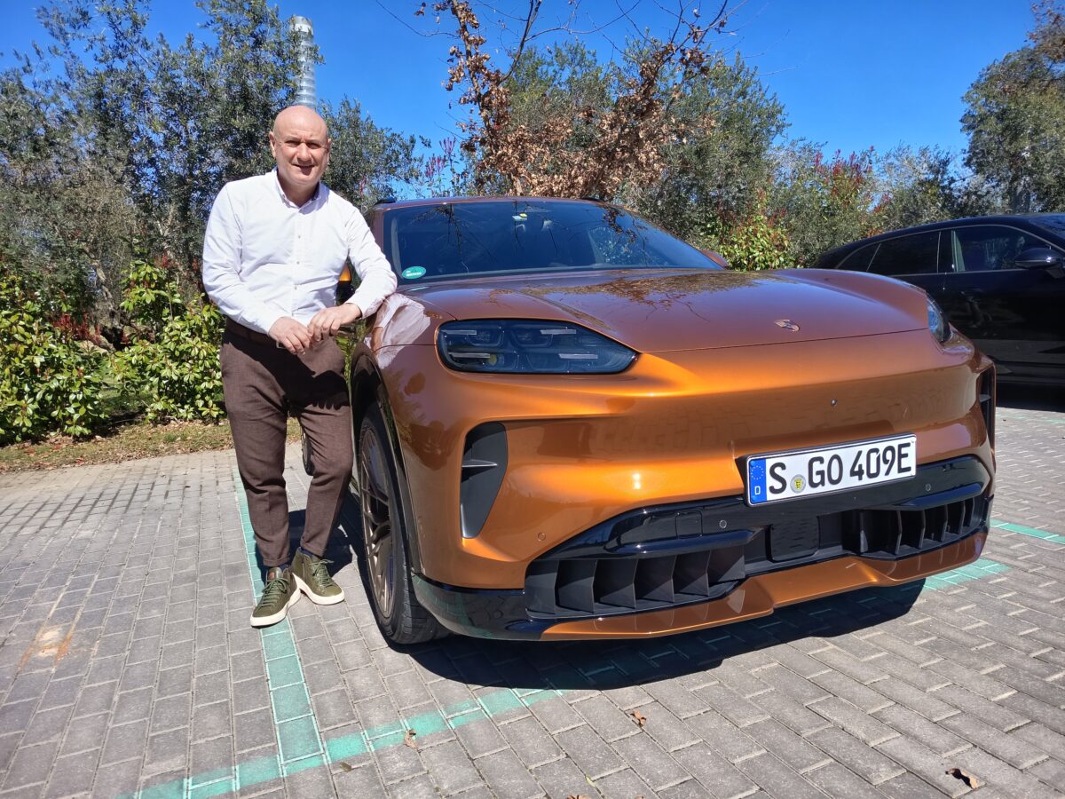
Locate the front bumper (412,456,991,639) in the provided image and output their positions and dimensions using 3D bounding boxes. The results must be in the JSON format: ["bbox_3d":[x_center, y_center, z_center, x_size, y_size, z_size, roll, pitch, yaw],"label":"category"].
[{"bbox_3d":[0.661,0.366,2.056,1.930,0.360,0.500,-6,7,-21],"label":"front bumper"}]

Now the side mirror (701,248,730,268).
[{"bbox_3d":[0.950,-0.675,3.780,0.240,0.170,0.190,-6,7,-21],"label":"side mirror"}]

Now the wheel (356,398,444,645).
[{"bbox_3d":[-0.359,0.387,2.387,0.270,0.785,0.785,-6,7,-21],"label":"wheel"}]

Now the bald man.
[{"bbox_3d":[-0.786,-0.111,2.647,0.660,1.760,0.470,-6,7,-23],"label":"bald man"}]

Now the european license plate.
[{"bbox_3d":[0.741,0.168,1.800,0.520,0.112,0.020,-6,6,-21],"label":"european license plate"}]

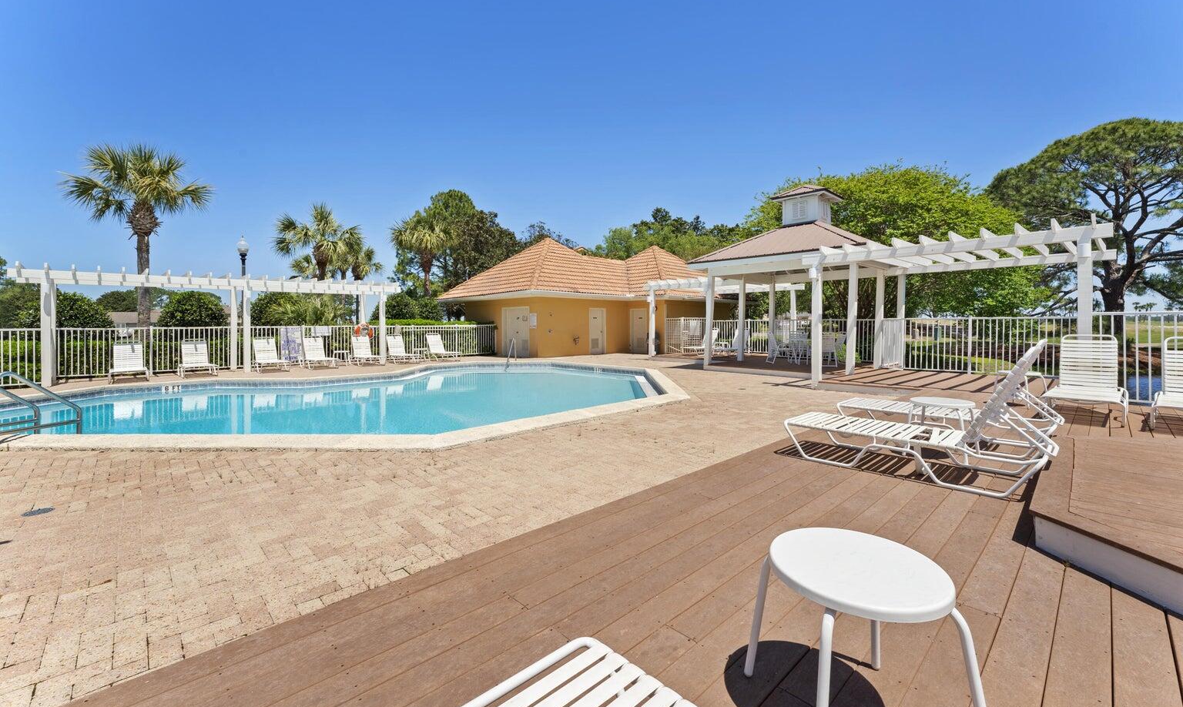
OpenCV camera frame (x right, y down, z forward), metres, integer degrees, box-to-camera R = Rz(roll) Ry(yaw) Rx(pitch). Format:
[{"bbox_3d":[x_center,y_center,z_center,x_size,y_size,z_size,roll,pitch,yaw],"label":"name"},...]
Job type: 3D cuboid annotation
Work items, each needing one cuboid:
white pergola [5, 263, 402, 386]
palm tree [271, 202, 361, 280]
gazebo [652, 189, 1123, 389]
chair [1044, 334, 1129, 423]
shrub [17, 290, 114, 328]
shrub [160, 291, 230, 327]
[{"bbox_3d":[-9.430,-0.800,12.420,7.800,2.600,1.750,-3,4,-42],"label":"white pergola"},{"bbox_3d":[-11.580,-3.210,19.500,3.250,6.400,3.200,-2,4,-41],"label":"palm tree"},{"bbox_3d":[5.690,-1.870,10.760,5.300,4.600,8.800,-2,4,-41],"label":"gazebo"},{"bbox_3d":[6.043,0.273,5.649,1.620,0.980,0.670,-4,6,-42],"label":"chair"},{"bbox_3d":[-14.340,-0.600,12.500,1.850,2.200,1.800,-2,4,-41],"label":"shrub"},{"bbox_3d":[-12.310,-0.780,14.200,1.800,2.250,1.750,-2,4,-41],"label":"shrub"}]

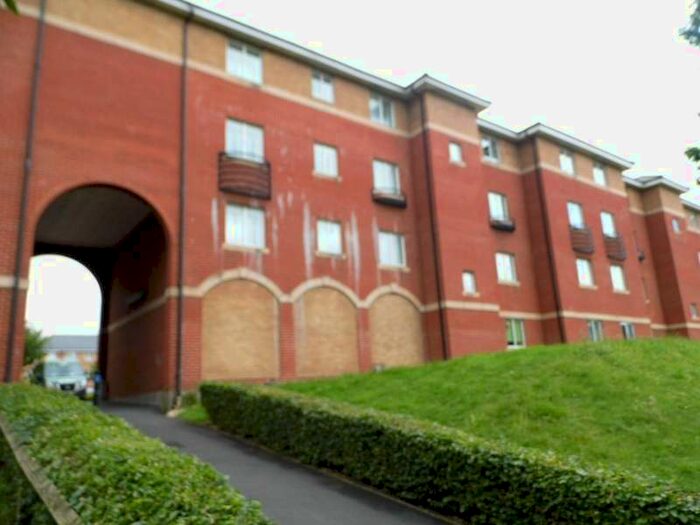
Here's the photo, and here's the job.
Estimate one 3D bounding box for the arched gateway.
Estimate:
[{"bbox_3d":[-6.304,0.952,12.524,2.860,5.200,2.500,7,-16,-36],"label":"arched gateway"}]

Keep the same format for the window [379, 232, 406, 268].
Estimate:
[{"bbox_3d":[1.484,-0.428,17.515,1.192,1.154,0.120,6,-17,-36],"label":"window"}]

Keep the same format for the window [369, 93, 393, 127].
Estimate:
[{"bbox_3d":[1.228,-5.662,18.803,1.141,1.192,0.120,6,-17,-36],"label":"window"}]

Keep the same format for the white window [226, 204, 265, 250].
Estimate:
[{"bbox_3d":[-2.929,-0.958,14.092,1.165,1.115,0.140,7,-16,-36],"label":"white window"}]

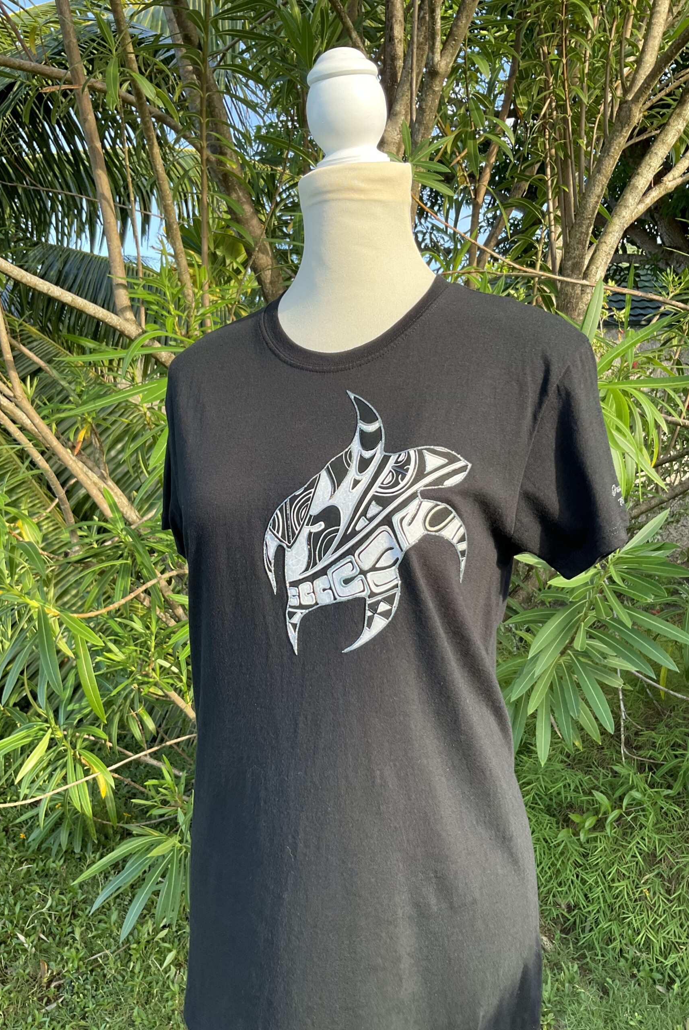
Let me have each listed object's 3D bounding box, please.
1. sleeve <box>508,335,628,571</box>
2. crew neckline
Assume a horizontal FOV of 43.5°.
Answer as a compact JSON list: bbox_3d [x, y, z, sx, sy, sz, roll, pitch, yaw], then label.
[{"bbox_3d":[0.209,-0.054,0.797,0.115,0.220,0.140,2,5,23],"label":"sleeve"},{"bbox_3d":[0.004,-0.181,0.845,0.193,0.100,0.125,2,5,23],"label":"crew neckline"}]

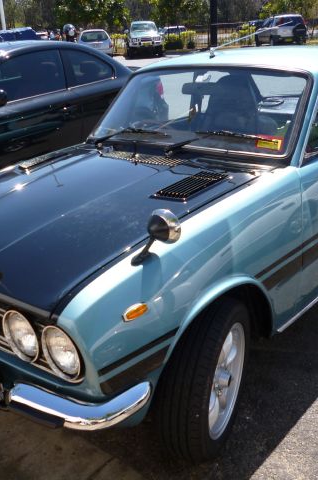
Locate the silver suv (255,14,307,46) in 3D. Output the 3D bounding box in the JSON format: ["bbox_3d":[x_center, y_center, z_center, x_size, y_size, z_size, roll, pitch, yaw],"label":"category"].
[{"bbox_3d":[7.413,-12.768,31.800,1.750,1.690,4.450,-6,21,-6],"label":"silver suv"}]

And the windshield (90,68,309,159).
[{"bbox_3d":[0.160,-0.643,2.518,1.180,0.450,0.100,14,-13,38],"label":"windshield"}]

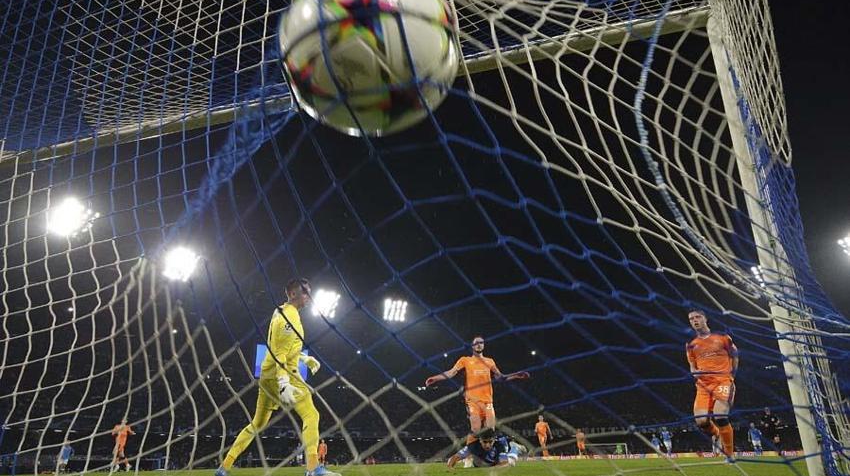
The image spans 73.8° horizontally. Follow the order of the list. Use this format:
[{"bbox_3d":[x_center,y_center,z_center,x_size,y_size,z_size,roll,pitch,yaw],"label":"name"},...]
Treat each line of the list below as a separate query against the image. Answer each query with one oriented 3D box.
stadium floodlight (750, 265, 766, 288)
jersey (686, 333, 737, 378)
[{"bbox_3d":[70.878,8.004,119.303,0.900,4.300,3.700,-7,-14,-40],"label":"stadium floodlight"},{"bbox_3d":[3.418,1.403,6.734,0.540,0.540,0.300,-18,-27,37],"label":"jersey"}]

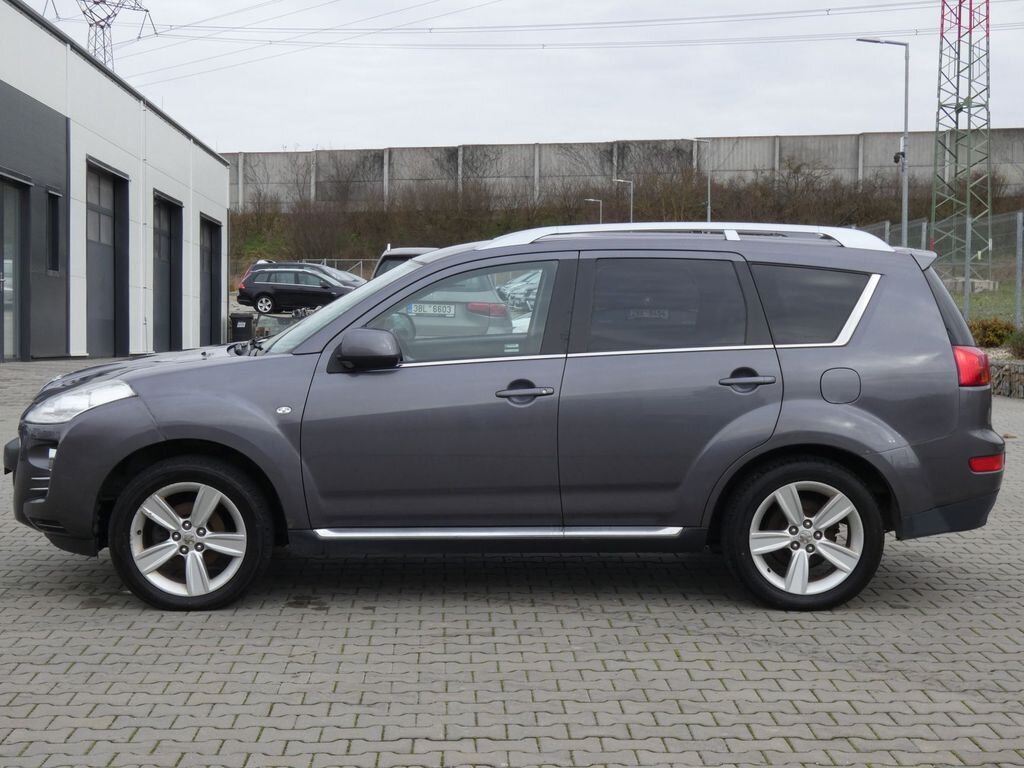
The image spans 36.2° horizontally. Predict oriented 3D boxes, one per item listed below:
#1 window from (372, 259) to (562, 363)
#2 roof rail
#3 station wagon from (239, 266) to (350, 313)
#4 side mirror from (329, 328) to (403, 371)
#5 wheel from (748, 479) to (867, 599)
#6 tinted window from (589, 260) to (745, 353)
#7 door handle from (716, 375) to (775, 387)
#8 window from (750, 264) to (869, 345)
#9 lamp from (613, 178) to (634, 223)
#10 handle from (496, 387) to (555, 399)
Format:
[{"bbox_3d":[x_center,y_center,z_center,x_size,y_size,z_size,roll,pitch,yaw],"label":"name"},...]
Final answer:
[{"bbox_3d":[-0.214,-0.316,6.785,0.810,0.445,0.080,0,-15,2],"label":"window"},{"bbox_3d":[0.771,-0.650,6.930,1.840,0.130,0.100,0,4,0],"label":"roof rail"},{"bbox_3d":[-6.870,-3.070,53.100,4.680,1.500,1.820,0,2,0],"label":"station wagon"},{"bbox_3d":[-0.613,-0.142,6.650,0.280,0.185,0.230,0,5,0],"label":"side mirror"},{"bbox_3d":[1.274,0.659,6.870,0.495,0.495,0.200,0,5,0],"label":"wheel"},{"bbox_3d":[0.669,-0.341,6.815,0.700,0.420,0.050,0,-15,0],"label":"tinted window"},{"bbox_3d":[1.009,-0.015,6.715,0.248,0.042,0.052,0,4,-1],"label":"door handle"},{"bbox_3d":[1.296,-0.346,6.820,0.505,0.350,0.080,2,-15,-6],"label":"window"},{"bbox_3d":[5.832,-7.662,82.000,1.080,6.100,0.220,0,2,0],"label":"lamp"},{"bbox_3d":[0.058,0.035,6.715,0.248,0.042,0.052,0,4,1],"label":"handle"}]

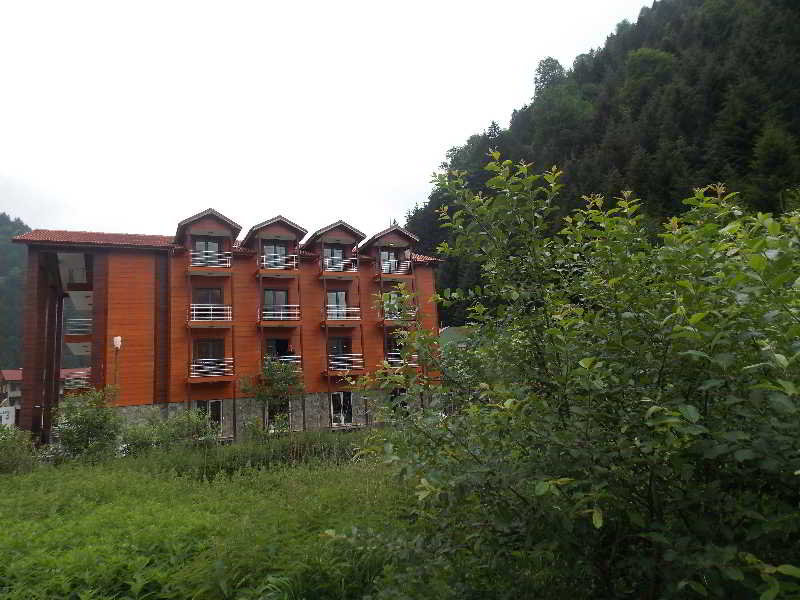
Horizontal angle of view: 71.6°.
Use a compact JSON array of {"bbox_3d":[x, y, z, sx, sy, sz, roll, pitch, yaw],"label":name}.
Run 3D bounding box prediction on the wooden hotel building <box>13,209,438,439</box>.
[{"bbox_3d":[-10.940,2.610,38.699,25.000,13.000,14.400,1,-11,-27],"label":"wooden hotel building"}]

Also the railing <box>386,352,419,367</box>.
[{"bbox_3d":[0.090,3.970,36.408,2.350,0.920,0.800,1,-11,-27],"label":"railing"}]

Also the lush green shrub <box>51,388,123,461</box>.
[{"bbox_3d":[-11.869,4.713,21.000,2.700,2.750,2.500,1,-11,-27],"label":"lush green shrub"}]

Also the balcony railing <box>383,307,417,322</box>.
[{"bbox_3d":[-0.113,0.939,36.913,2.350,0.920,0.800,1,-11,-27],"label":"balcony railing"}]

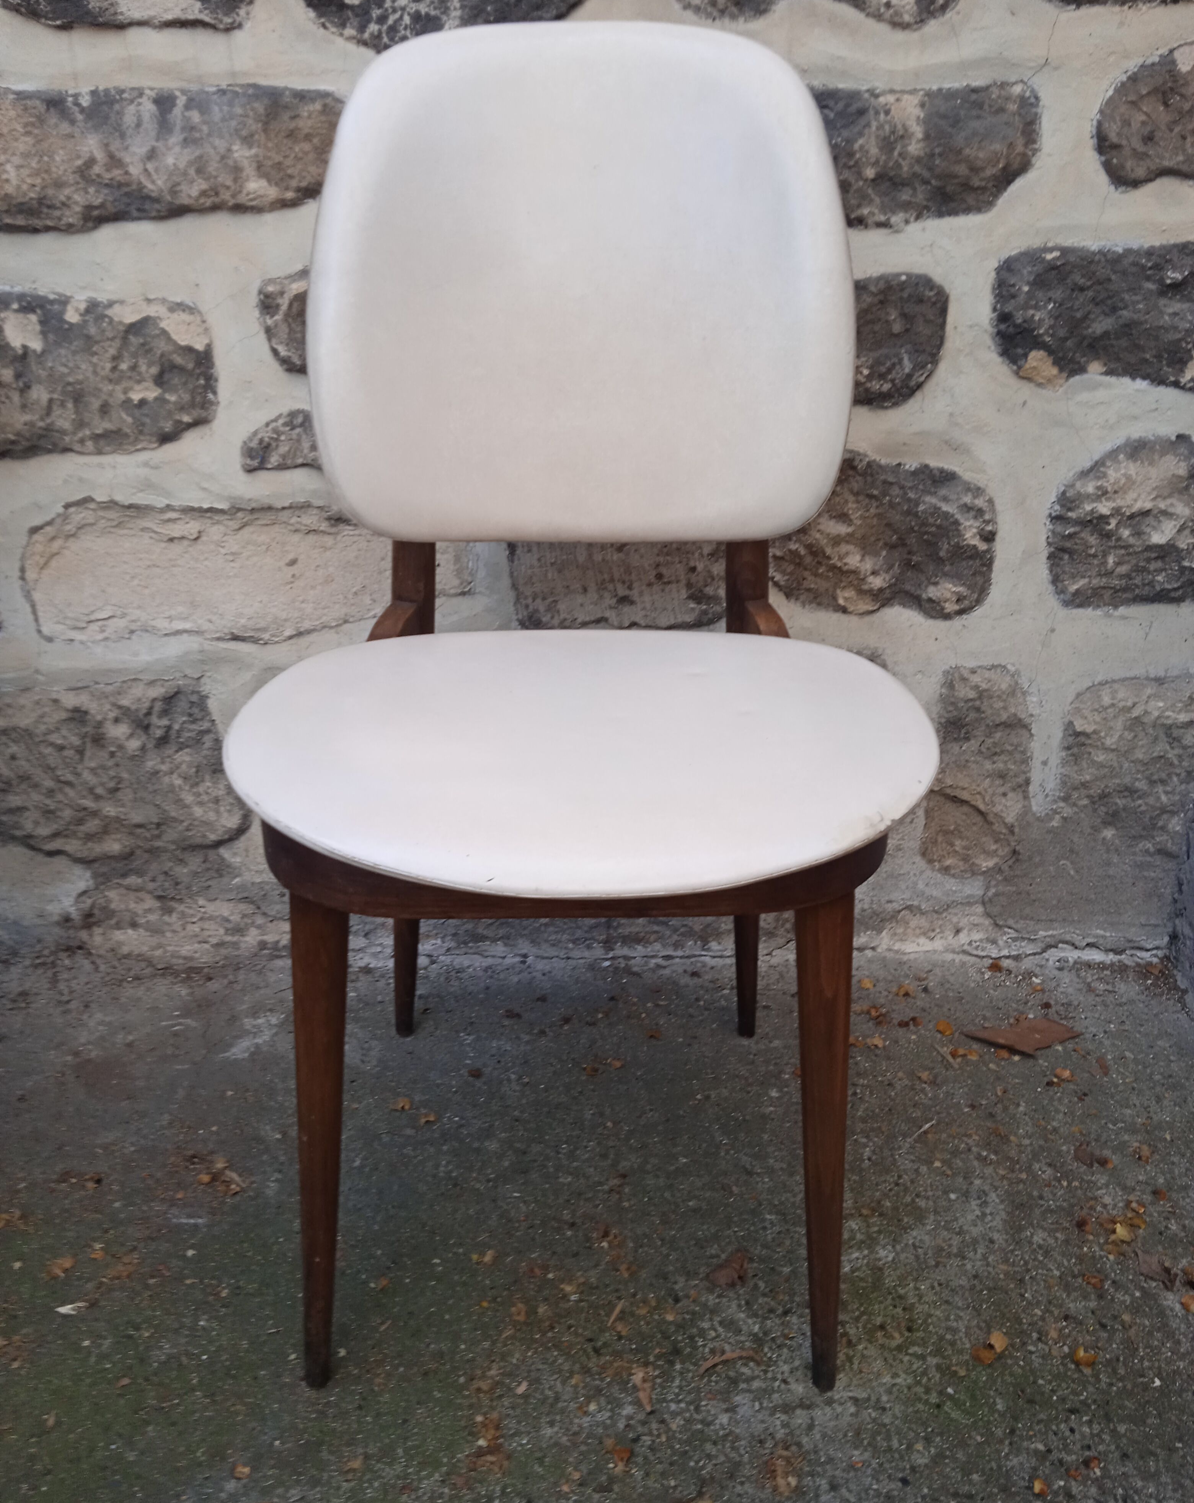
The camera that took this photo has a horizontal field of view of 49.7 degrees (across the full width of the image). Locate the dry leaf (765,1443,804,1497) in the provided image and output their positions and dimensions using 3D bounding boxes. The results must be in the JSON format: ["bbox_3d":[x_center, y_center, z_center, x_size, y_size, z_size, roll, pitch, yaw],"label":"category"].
[{"bbox_3d":[0.121,0.468,0.838,0.025,0.010,0.035,9,27,18],"label":"dry leaf"}]

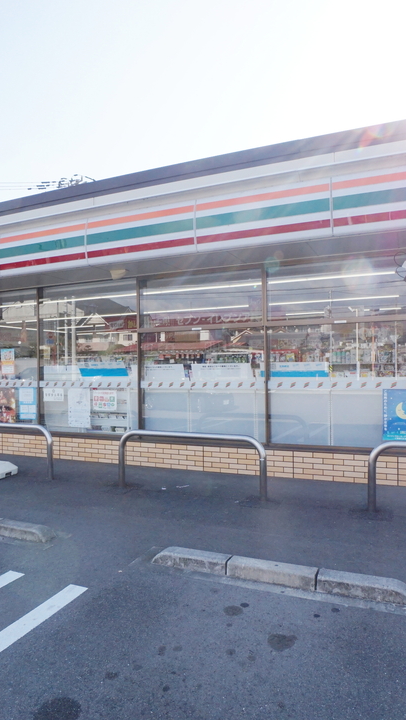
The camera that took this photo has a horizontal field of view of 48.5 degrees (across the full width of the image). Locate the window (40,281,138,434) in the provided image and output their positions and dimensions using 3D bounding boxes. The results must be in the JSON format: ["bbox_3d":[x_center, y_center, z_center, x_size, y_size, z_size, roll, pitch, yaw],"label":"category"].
[{"bbox_3d":[-1.792,-0.017,6.971,1.833,2.294,0.100,-1,-1,23],"label":"window"}]

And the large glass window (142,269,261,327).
[{"bbox_3d":[-0.057,-0.791,5.974,1.738,0.660,0.100,-1,0,23],"label":"large glass window"}]

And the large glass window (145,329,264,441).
[{"bbox_3d":[-0.030,0.341,6.213,1.868,1.508,0.100,-1,-1,23],"label":"large glass window"}]

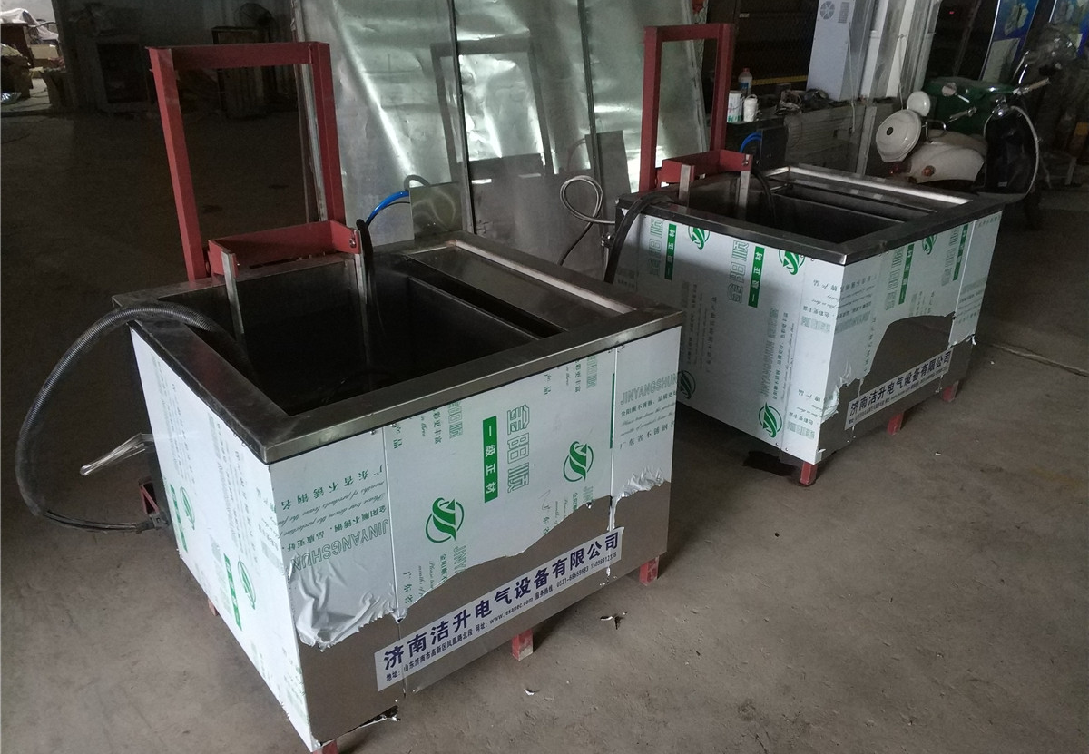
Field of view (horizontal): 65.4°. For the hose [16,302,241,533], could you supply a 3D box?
[{"bbox_3d":[-1.099,0.162,2.395,0.658,0.764,0.306,0,25,0],"label":"hose"}]

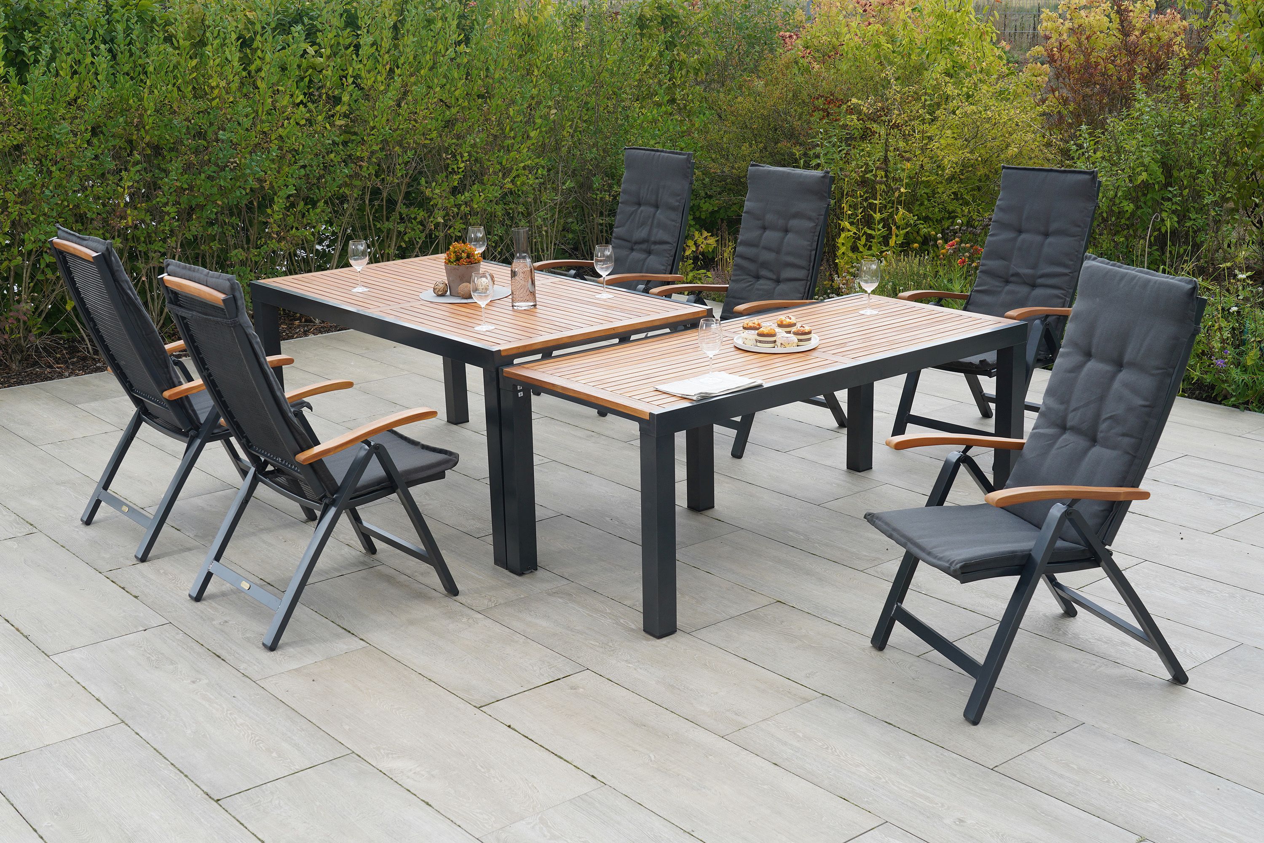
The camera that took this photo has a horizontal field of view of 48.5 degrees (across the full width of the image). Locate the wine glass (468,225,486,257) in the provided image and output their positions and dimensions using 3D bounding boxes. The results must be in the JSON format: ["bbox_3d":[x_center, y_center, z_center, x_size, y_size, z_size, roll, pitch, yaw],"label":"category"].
[{"bbox_3d":[-0.688,-0.761,6.223,0.081,0.201,0.081,-1,15,0],"label":"wine glass"}]

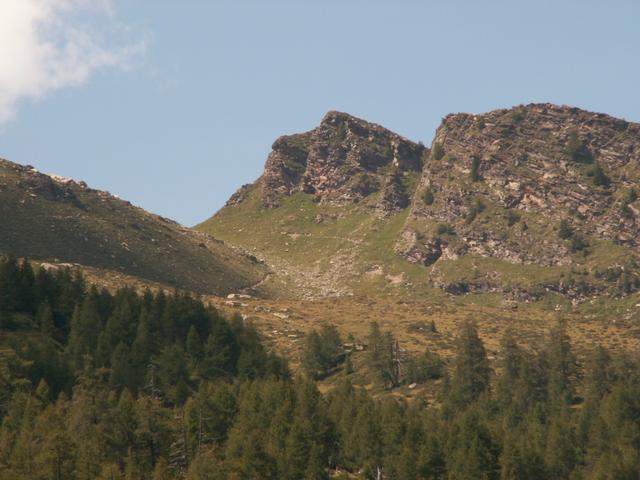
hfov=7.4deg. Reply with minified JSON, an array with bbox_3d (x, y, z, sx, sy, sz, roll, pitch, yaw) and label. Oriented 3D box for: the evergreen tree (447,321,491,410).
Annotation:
[{"bbox_3d":[23.103,19.549,760.000,6.300,14.300,6.300,0,-10,0],"label":"evergreen tree"}]

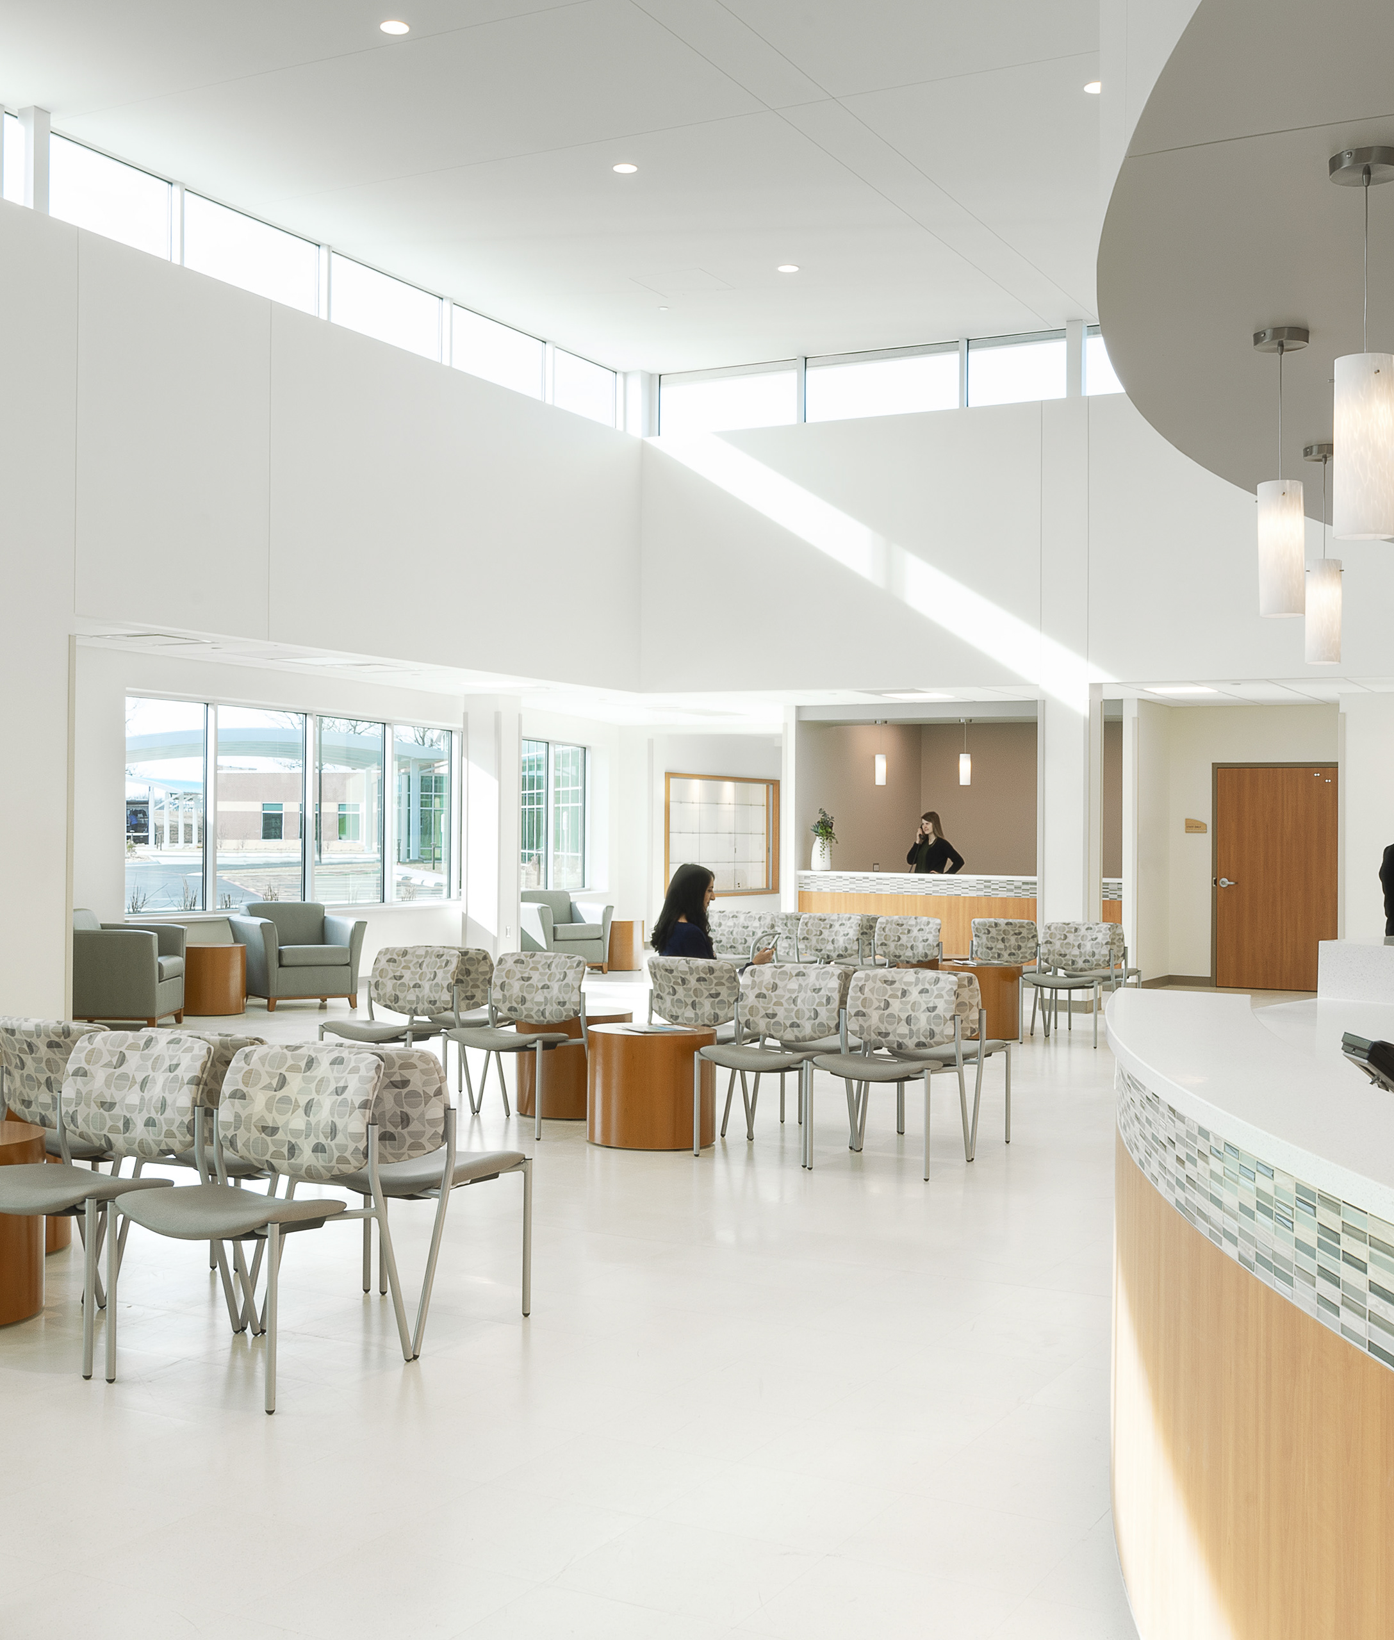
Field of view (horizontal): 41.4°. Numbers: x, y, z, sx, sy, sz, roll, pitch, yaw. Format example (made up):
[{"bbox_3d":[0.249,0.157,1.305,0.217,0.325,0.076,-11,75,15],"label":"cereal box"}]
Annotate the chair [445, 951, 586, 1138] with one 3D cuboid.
[{"bbox_3d":[-0.851,1.083,9.034,0.565,0.845,0.580,0,0,28],"label":"chair"}]

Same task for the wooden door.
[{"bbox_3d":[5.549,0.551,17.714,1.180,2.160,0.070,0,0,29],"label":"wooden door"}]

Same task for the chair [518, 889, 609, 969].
[{"bbox_3d":[-1.416,1.158,19.090,0.860,0.850,0.800,1,-1,-30],"label":"chair"}]

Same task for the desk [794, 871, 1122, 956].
[{"bbox_3d":[2.677,1.072,18.203,3.450,1.070,0.800,0,0,29],"label":"desk"}]

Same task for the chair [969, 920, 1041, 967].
[{"bbox_3d":[2.313,1.131,13.666,0.565,0.845,0.580,0,0,28],"label":"chair"}]

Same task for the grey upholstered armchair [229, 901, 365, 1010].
[{"bbox_3d":[-3.275,1.113,15.150,0.840,0.830,0.800,1,0,-30],"label":"grey upholstered armchair"}]

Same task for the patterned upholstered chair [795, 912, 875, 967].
[{"bbox_3d":[0.934,1.138,13.877,0.560,0.840,0.590,0,0,29],"label":"patterned upholstered chair"}]

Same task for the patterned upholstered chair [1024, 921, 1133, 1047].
[{"bbox_3d":[2.603,1.130,12.906,0.565,0.845,0.580,0,0,28],"label":"patterned upholstered chair"}]

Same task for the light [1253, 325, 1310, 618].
[{"bbox_3d":[1.313,-0.776,4.145,0.127,0.627,0.127,0,0,28],"label":"light"}]

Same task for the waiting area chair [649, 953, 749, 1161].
[{"bbox_3d":[0.069,1.082,9.081,0.565,0.845,0.585,0,-1,30],"label":"waiting area chair"}]

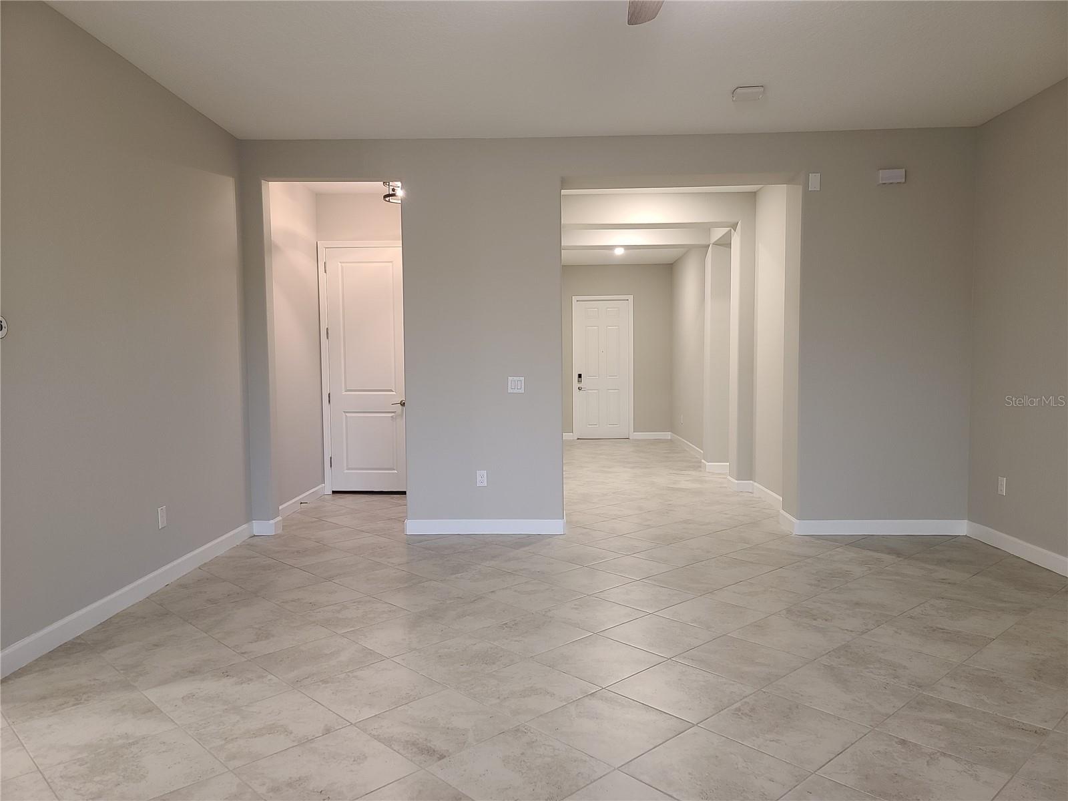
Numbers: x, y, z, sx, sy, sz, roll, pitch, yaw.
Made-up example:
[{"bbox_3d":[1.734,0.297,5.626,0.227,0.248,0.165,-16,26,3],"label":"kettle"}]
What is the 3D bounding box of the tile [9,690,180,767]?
[{"bbox_3d":[-1.621,1.208,2.863,0.445,0.010,0.445,-3,4,-44],"label":"tile"}]

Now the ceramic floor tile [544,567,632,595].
[{"bbox_3d":[0.322,1.105,4.718,0.445,0.010,0.445,-3,4,-44],"label":"ceramic floor tile"}]

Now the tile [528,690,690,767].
[{"bbox_3d":[0.278,1.187,2.810,0.441,0.010,0.441,-3,4,-44],"label":"tile"}]

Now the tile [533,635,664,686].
[{"bbox_3d":[0.293,1.158,3.439,0.441,0.010,0.441,-3,4,-44],"label":"tile"}]

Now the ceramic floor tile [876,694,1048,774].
[{"bbox_3d":[1.514,1.167,2.729,0.438,0.010,0.438,-3,4,-43],"label":"ceramic floor tile"}]

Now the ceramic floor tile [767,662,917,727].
[{"bbox_3d":[1.226,1.168,3.090,0.441,0.010,0.441,-3,4,-44],"label":"ceramic floor tile"}]

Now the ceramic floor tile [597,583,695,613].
[{"bbox_3d":[0.631,1.117,4.395,0.445,0.010,0.445,-3,4,-44],"label":"ceramic floor tile"}]

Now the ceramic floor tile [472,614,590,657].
[{"bbox_3d":[-0.011,1.130,3.710,0.438,0.010,0.438,-3,4,-43],"label":"ceramic floor tile"}]

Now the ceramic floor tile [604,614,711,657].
[{"bbox_3d":[0.611,1.127,3.690,0.438,0.010,0.438,-3,4,-43],"label":"ceramic floor tile"}]

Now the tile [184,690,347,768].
[{"bbox_3d":[-0.987,1.203,2.849,0.445,0.010,0.445,-3,4,-44],"label":"tile"}]

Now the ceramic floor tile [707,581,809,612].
[{"bbox_3d":[1.252,1.096,4.292,0.438,0.010,0.438,-3,4,-43],"label":"ceramic floor tile"}]

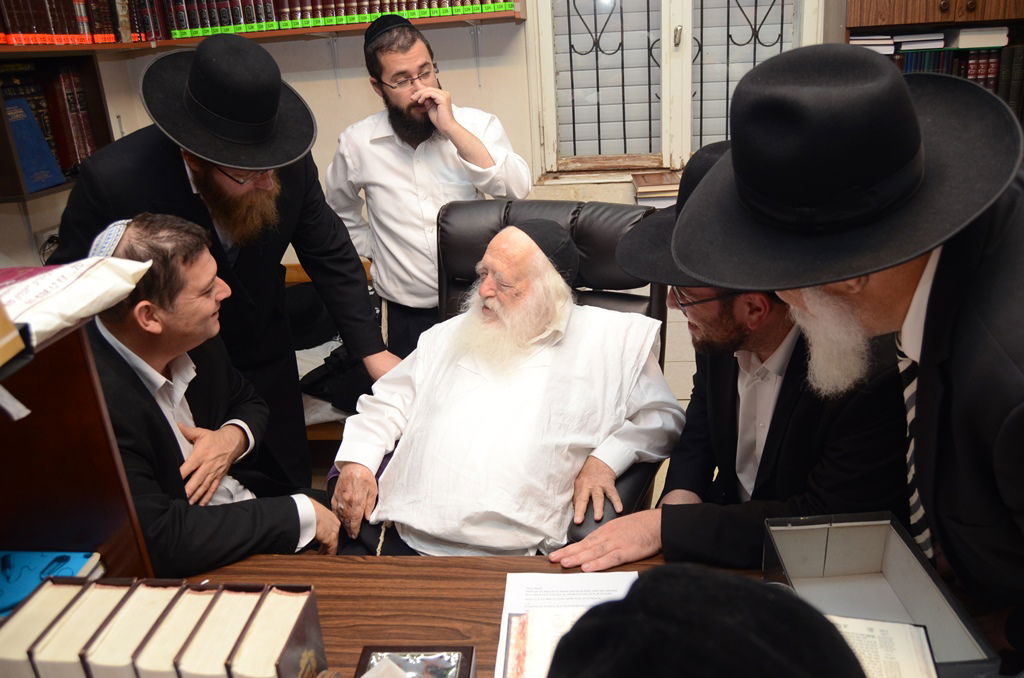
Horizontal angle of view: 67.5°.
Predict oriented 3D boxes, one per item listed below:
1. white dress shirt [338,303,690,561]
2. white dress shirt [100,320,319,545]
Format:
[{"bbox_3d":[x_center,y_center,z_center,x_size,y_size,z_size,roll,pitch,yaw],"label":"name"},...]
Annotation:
[{"bbox_3d":[0.049,0.197,1.541,0.660,0.580,0.450,1,19,17],"label":"white dress shirt"},{"bbox_3d":[-0.562,0.256,1.411,0.470,0.600,0.450,9,23,35],"label":"white dress shirt"}]

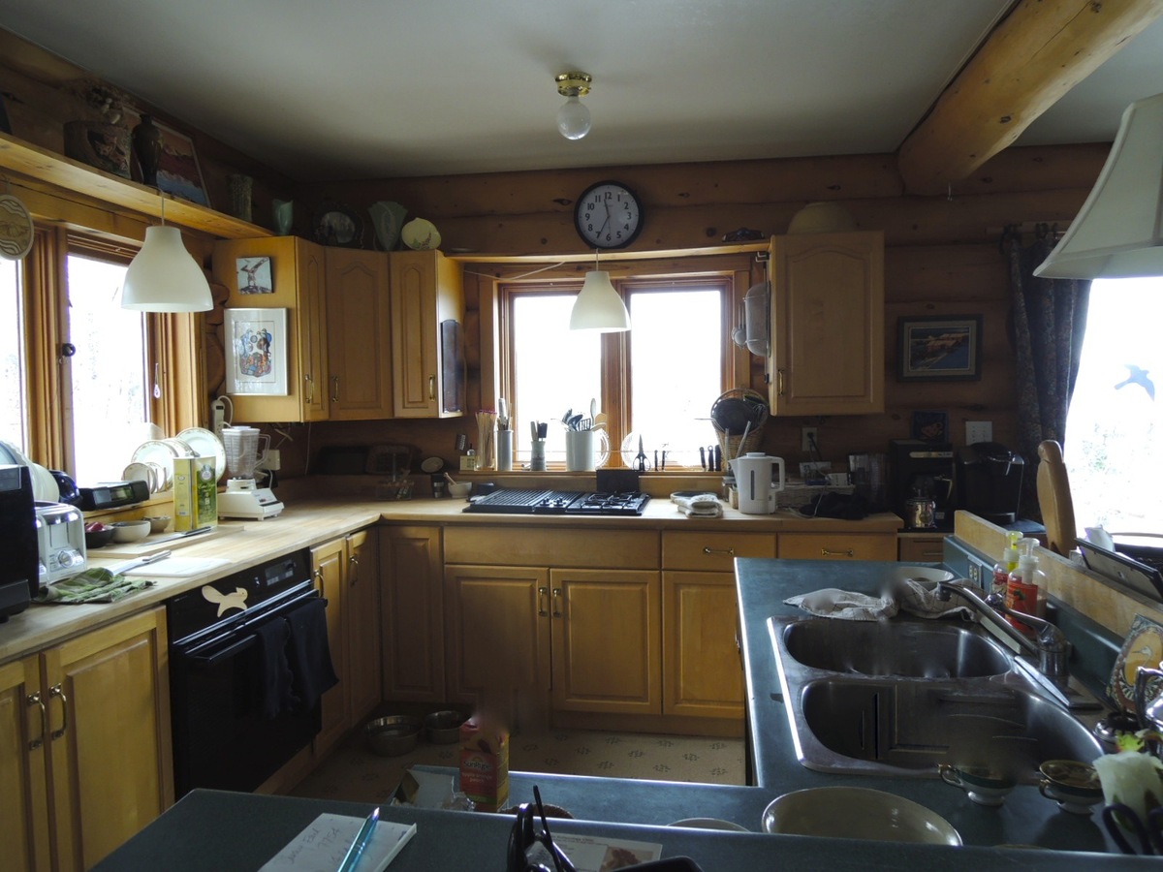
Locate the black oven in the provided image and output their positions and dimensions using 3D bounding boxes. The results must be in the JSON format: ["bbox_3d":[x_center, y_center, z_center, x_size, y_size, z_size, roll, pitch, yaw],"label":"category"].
[{"bbox_3d":[-1.267,0.761,2.552,0.610,0.685,0.752,0,3,10],"label":"black oven"}]

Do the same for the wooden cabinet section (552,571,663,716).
[{"bbox_3d":[0.140,0.825,3.522,0.451,0.590,0.500,0,3,10],"label":"wooden cabinet section"}]

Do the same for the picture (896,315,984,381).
[{"bbox_3d":[1.599,-0.389,3.598,0.350,0.288,0.025,0,3,10],"label":"picture"}]

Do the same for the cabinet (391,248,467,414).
[{"bbox_3d":[-0.743,-0.477,3.899,0.214,0.778,0.330,0,2,10],"label":"cabinet"}]

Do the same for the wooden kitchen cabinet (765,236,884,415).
[{"bbox_3d":[1.078,-0.481,3.589,0.451,0.772,0.330,0,2,10],"label":"wooden kitchen cabinet"}]

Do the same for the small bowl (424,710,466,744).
[{"bbox_3d":[-0.558,1.236,3.417,0.205,0.064,0.205,-1,2,0],"label":"small bowl"}]

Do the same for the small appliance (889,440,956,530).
[{"bbox_3d":[1.410,0.198,3.352,0.210,0.352,0.220,0,2,10],"label":"small appliance"}]

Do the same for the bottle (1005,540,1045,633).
[{"bbox_3d":[0.901,0.312,1.630,0.065,0.200,0.070,-2,3,-32],"label":"bottle"}]

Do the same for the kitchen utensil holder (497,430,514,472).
[{"bbox_3d":[-0.378,0.073,4.027,0.082,0.200,0.082,0,2,10],"label":"kitchen utensil holder"}]

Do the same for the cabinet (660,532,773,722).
[{"bbox_3d":[0.608,0.765,3.572,0.457,0.785,0.600,0,2,10],"label":"cabinet"}]

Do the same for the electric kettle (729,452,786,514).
[{"bbox_3d":[0.748,0.194,3.428,0.238,0.247,0.155,1,3,25],"label":"electric kettle"}]

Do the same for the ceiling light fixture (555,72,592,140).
[{"bbox_3d":[-0.028,-1.111,2.740,0.122,0.205,0.122,-1,3,0],"label":"ceiling light fixture"}]

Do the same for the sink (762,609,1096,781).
[{"bbox_3d":[0.600,0.502,1.383,0.499,0.183,0.785,0,2,10],"label":"sink"}]

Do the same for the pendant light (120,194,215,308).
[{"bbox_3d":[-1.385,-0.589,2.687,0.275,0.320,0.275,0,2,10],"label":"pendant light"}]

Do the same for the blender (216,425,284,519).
[{"bbox_3d":[-1.405,0.153,3.400,0.250,0.388,0.180,0,3,10],"label":"blender"}]

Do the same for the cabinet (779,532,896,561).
[{"bbox_3d":[1.040,0.778,3.433,0.450,0.850,0.600,0,3,10],"label":"cabinet"}]

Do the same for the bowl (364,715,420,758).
[{"bbox_3d":[-0.768,1.219,3.281,0.215,0.080,0.215,-1,3,0],"label":"bowl"}]

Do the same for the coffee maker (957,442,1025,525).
[{"bbox_3d":[1.678,0.181,3.335,0.245,0.325,0.310,0,3,19],"label":"coffee maker"}]

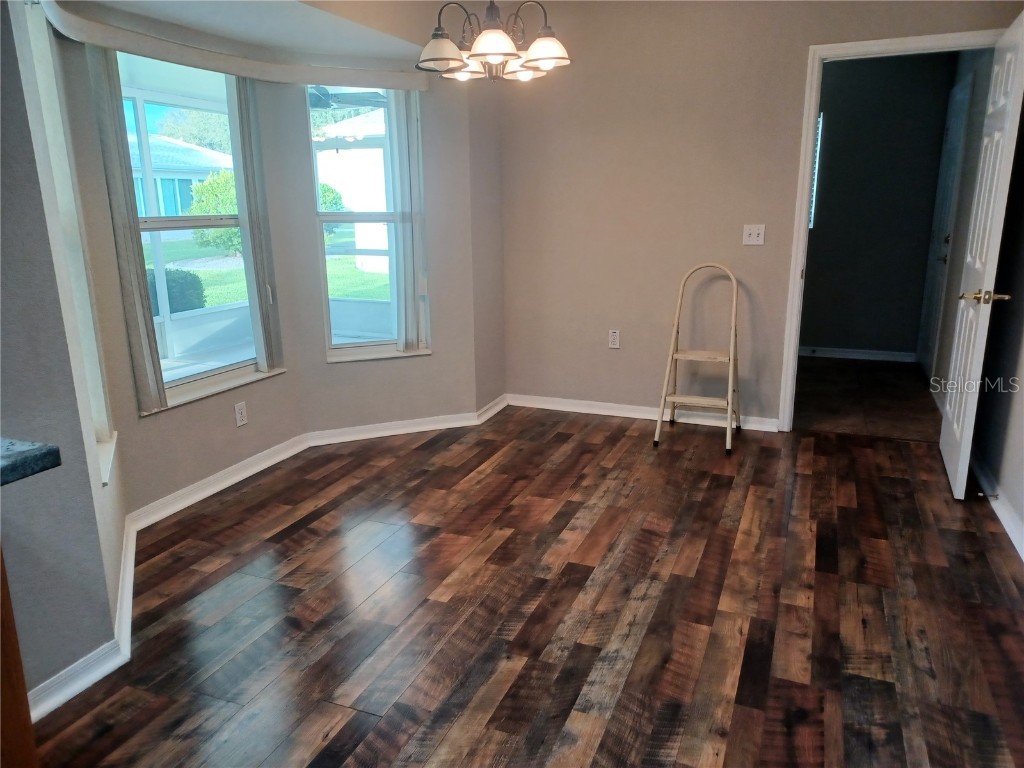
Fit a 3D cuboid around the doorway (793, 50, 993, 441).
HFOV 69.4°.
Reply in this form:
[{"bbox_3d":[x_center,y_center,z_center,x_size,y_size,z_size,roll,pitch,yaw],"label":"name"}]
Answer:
[{"bbox_3d":[2.018,-0.684,4.030,0.773,2.045,0.130,5,15,22],"label":"doorway"}]

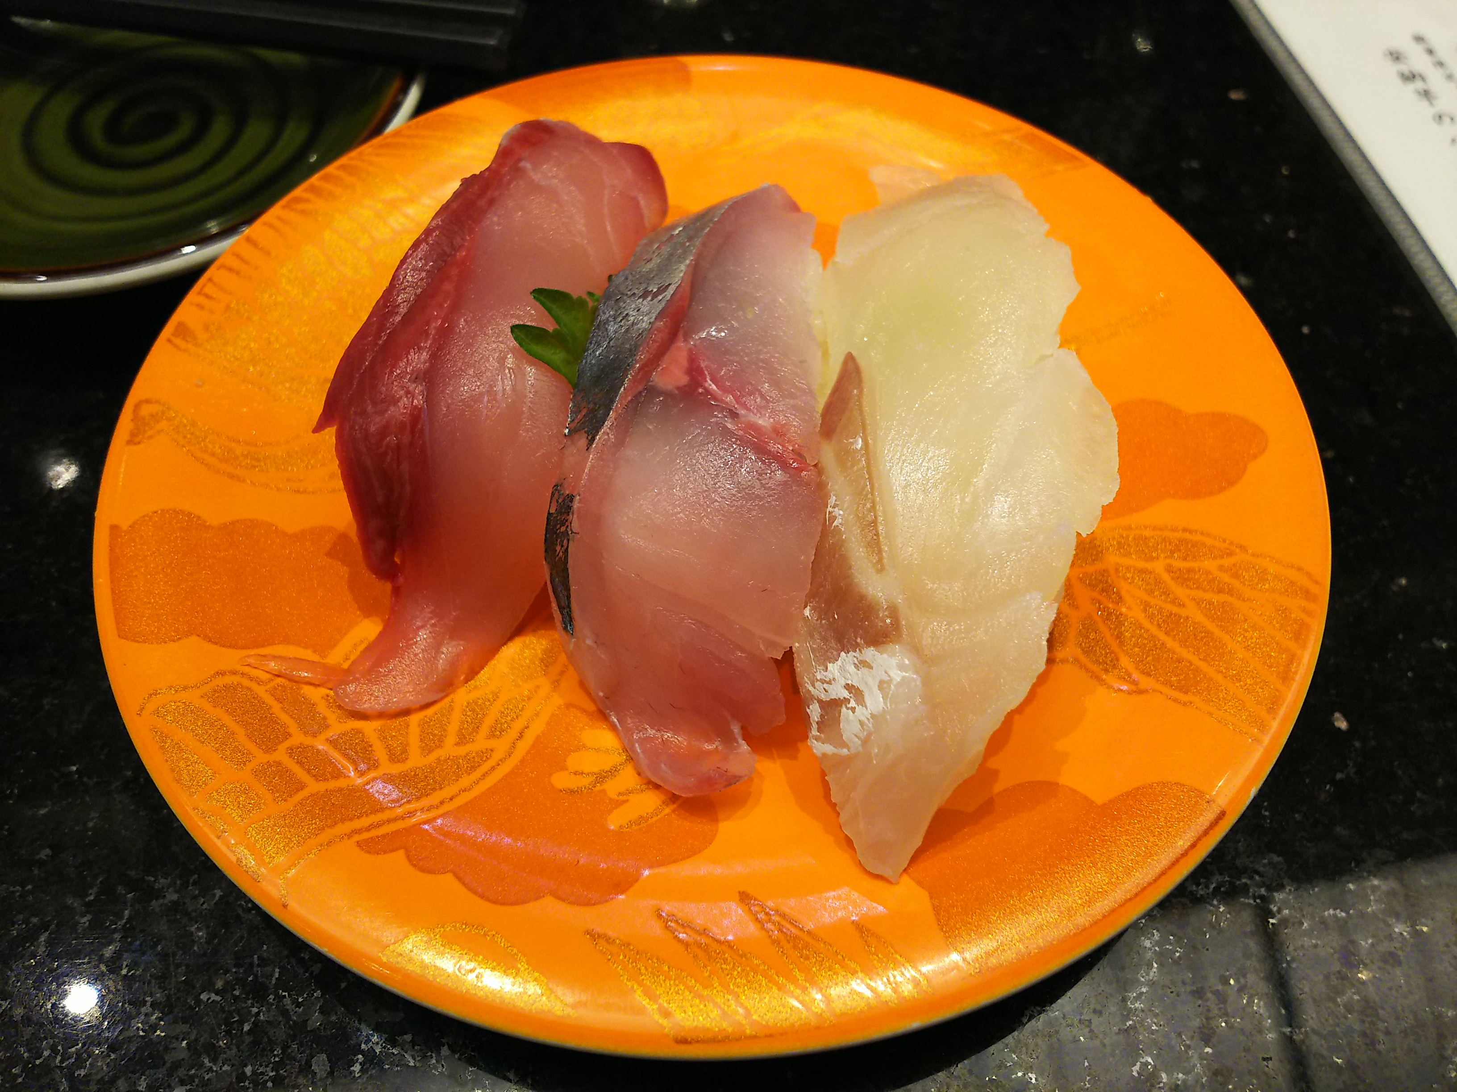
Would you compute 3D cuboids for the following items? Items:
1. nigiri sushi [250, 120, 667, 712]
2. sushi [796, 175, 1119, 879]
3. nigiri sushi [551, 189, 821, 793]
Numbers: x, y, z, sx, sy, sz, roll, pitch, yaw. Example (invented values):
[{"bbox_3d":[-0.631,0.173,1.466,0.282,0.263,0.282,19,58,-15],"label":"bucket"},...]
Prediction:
[{"bbox_3d":[-0.031,-0.025,0.150,0.036,0.028,0.093,13,58,9],"label":"nigiri sushi"},{"bbox_3d":[0.029,-0.012,0.141,0.037,0.028,0.102,6,57,4],"label":"sushi"},{"bbox_3d":[-0.005,-0.015,0.143,0.033,0.029,0.087,3,57,2],"label":"nigiri sushi"}]

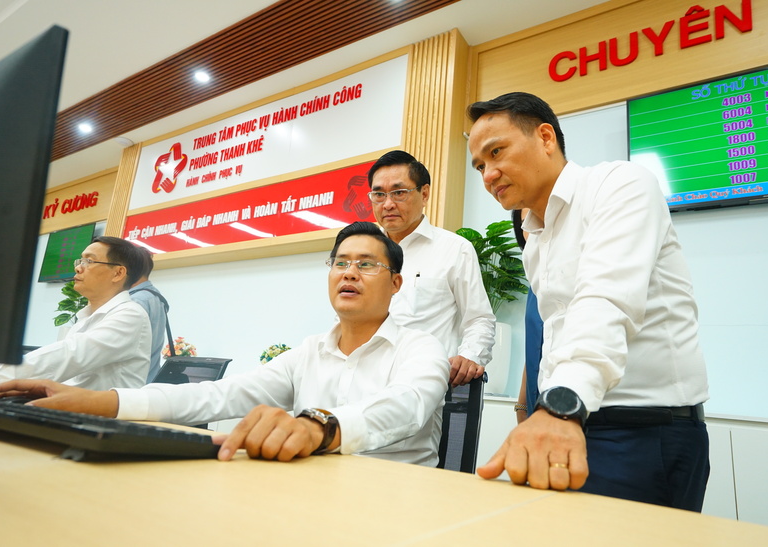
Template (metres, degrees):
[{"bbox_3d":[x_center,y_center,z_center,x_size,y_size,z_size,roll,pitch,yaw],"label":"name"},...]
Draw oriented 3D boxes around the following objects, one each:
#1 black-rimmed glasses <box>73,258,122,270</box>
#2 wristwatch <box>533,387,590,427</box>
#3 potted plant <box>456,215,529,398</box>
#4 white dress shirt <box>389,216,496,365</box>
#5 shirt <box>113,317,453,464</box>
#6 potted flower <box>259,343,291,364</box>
[{"bbox_3d":[-0.911,-0.026,1.620,0.138,0.042,0.142,-7,-14,41],"label":"black-rimmed glasses"},{"bbox_3d":[0.206,0.168,0.593,0.063,0.048,0.054,14,-52,22],"label":"wristwatch"},{"bbox_3d":[0.522,0.162,2.391,0.450,0.840,0.450,-4,-15,33],"label":"potted plant"},{"bbox_3d":[0.082,0.145,1.504,0.520,0.640,0.340,0,-14,19],"label":"white dress shirt"},{"bbox_3d":[-0.156,0.317,0.985,0.520,0.500,0.600,-4,-15,33],"label":"shirt"},{"bbox_3d":[-0.641,0.529,3.016,0.200,0.230,0.200,-4,-15,33],"label":"potted flower"}]

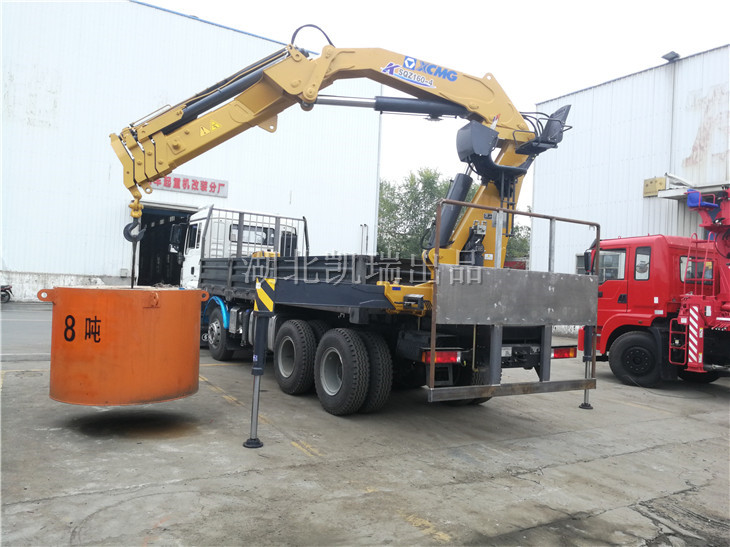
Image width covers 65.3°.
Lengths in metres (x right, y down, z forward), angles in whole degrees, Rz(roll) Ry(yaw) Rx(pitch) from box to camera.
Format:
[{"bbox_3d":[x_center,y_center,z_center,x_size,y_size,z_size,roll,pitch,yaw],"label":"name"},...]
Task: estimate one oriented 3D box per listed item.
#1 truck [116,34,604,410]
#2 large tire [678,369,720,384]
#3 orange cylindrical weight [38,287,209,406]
[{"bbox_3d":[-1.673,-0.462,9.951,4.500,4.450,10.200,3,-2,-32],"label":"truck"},{"bbox_3d":[6.660,1.690,11.420,0.290,1.040,1.040,3,-1,-32],"label":"large tire"},{"bbox_3d":[-2.575,0.725,6.250,1.600,1.120,1.550,3,-1,0],"label":"orange cylindrical weight"}]

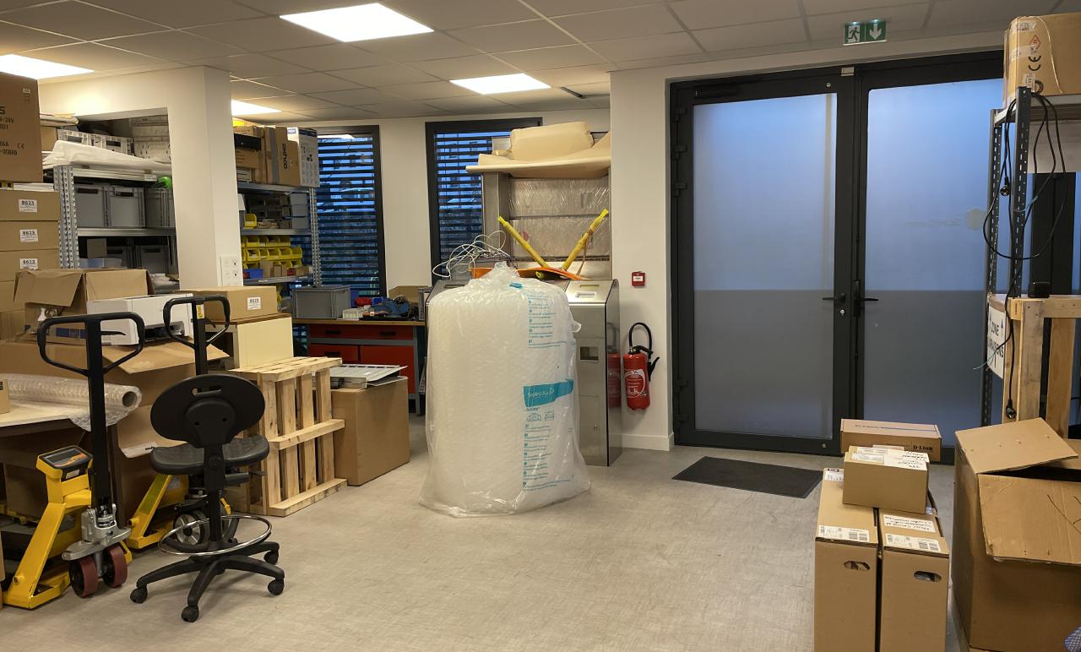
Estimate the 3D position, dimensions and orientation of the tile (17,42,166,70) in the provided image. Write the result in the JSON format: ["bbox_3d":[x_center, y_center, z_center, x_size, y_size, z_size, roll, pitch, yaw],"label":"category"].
[{"bbox_3d":[-2.598,-1.574,4.765,0.597,0.020,0.597,1,7,21],"label":"tile"}]

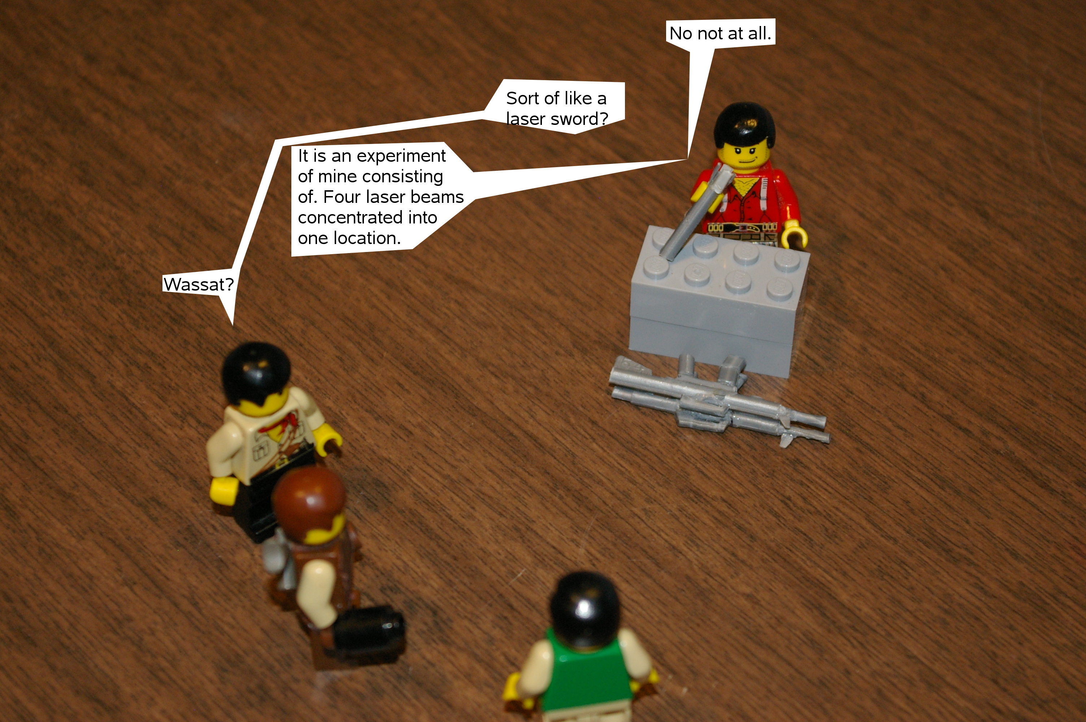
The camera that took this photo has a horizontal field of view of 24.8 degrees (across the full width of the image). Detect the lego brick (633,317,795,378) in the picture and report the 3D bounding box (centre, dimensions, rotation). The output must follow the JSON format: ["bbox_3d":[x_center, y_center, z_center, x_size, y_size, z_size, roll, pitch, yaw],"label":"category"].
[{"bbox_3d":[0.034,-0.009,0.486,0.032,0.010,0.016,10,49,9],"label":"lego brick"}]

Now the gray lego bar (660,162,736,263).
[{"bbox_3d":[0.029,-0.028,0.472,0.004,0.021,0.004,34,13,1],"label":"gray lego bar"}]

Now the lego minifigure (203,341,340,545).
[{"bbox_3d":[-0.049,0.013,0.445,0.025,0.041,0.013,-31,55,-25],"label":"lego minifigure"}]

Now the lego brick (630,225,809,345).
[{"bbox_3d":[0.034,-0.015,0.478,0.032,0.011,0.016,10,49,9],"label":"lego brick"}]

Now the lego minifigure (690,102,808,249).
[{"bbox_3d":[0.040,-0.030,0.483,0.023,0.042,0.018,-1,48,-1],"label":"lego minifigure"}]

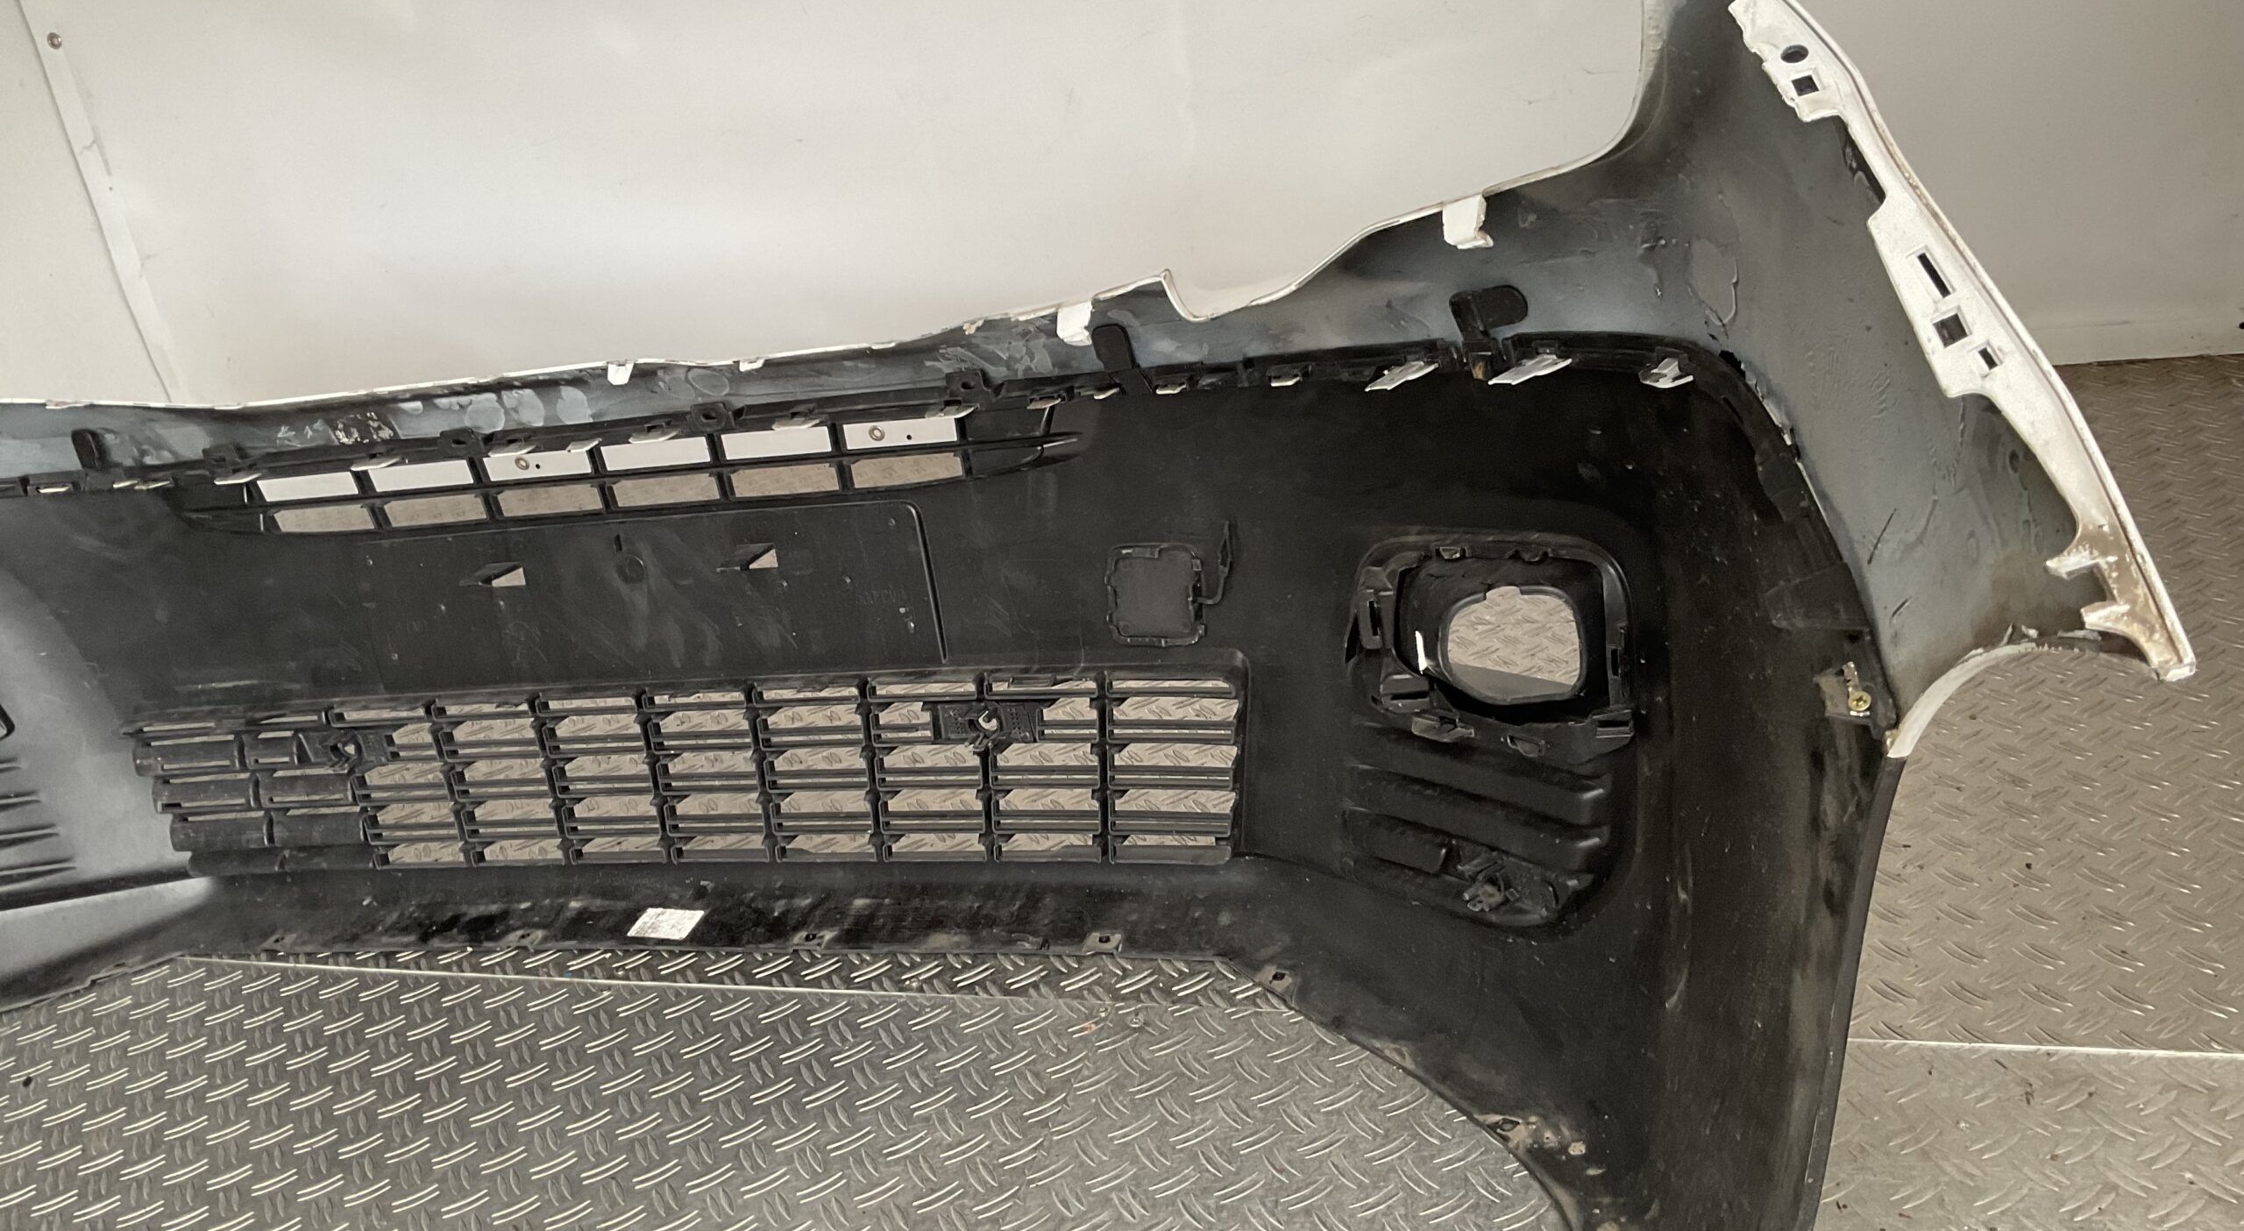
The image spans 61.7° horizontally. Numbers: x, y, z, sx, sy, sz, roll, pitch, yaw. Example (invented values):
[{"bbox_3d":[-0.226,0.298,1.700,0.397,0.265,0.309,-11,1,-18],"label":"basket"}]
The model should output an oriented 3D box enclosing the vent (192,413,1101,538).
[{"bbox_3d":[-0.436,-0.112,1.539,0.846,0.078,0.061,-3,25,17],"label":"vent"}]

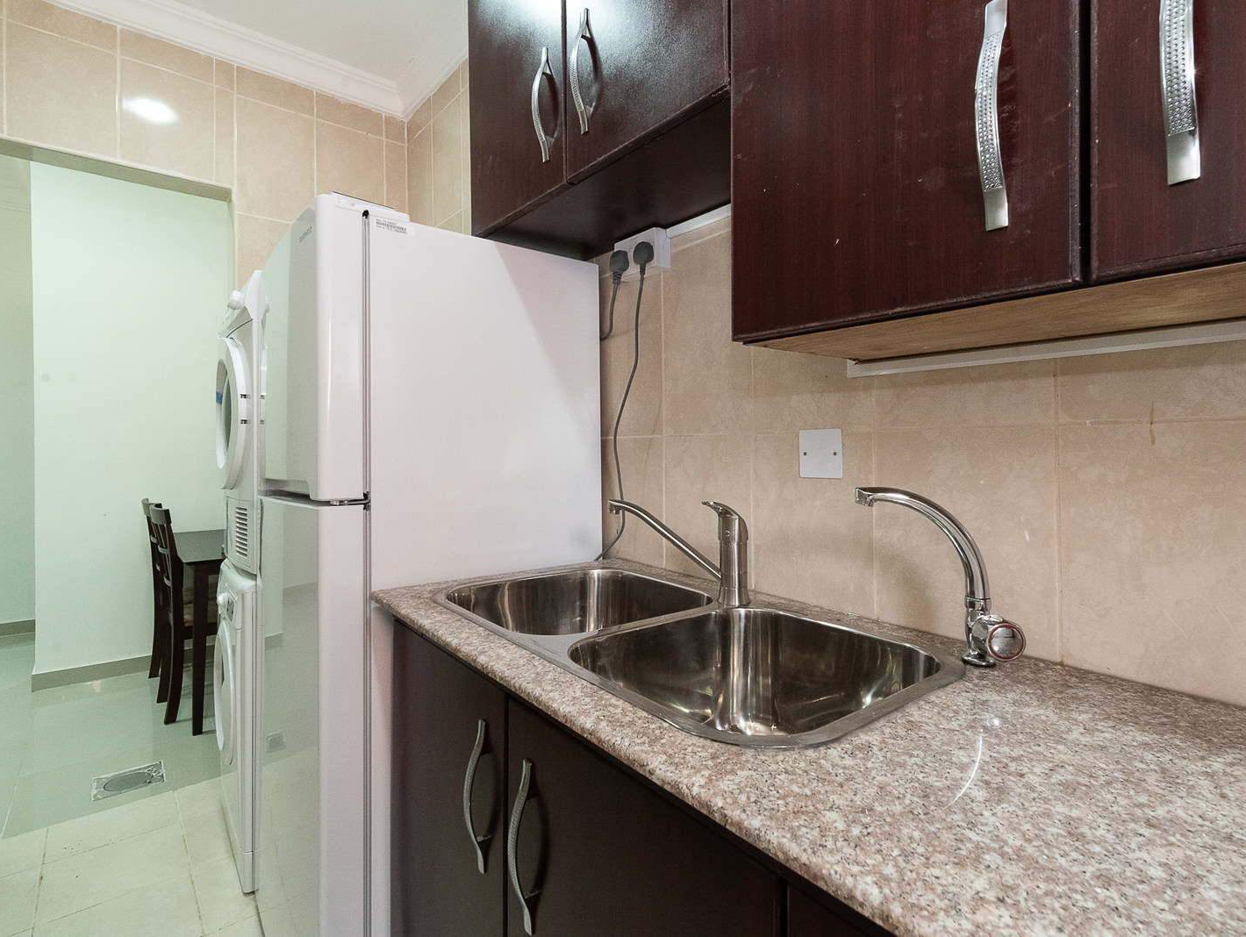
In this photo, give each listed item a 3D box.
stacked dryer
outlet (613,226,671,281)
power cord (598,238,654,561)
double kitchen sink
[{"bbox_3d":[-0.991,0.290,1.932,0.600,1.670,0.600,-2,3,-41],"label":"stacked dryer"},{"bbox_3d":[0.044,-0.491,1.358,0.046,0.086,0.147,-2,3,-41],"label":"outlet"},{"bbox_3d":[-0.007,-0.133,1.397,0.080,0.740,0.220,-2,3,-41],"label":"power cord"},{"bbox_3d":[0.037,0.342,0.974,0.496,0.180,0.862,-2,3,-41],"label":"double kitchen sink"}]

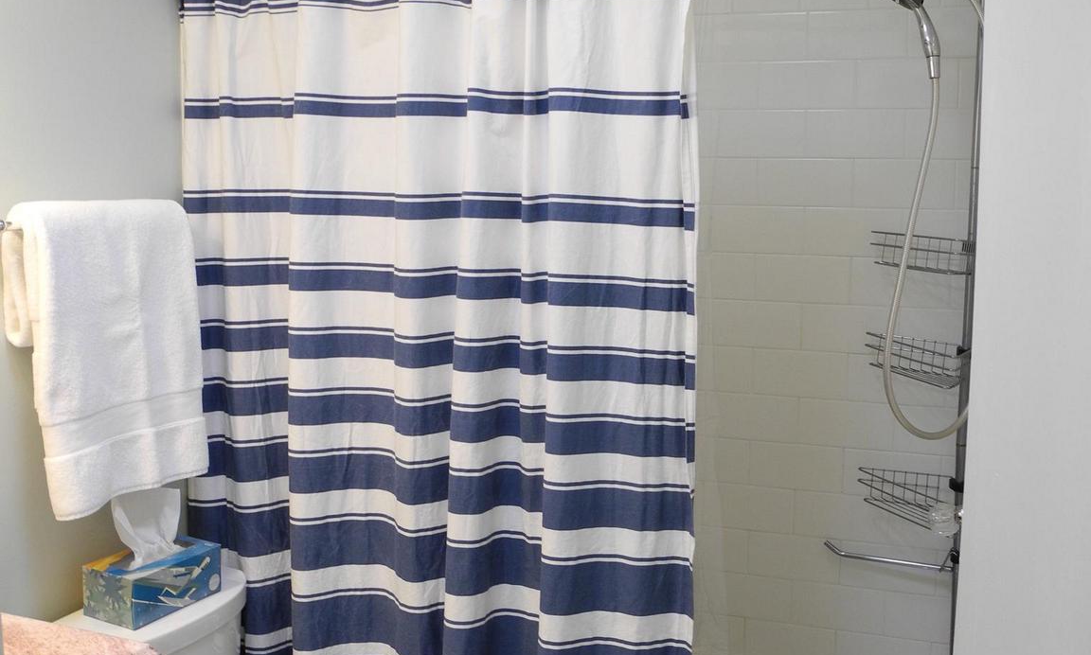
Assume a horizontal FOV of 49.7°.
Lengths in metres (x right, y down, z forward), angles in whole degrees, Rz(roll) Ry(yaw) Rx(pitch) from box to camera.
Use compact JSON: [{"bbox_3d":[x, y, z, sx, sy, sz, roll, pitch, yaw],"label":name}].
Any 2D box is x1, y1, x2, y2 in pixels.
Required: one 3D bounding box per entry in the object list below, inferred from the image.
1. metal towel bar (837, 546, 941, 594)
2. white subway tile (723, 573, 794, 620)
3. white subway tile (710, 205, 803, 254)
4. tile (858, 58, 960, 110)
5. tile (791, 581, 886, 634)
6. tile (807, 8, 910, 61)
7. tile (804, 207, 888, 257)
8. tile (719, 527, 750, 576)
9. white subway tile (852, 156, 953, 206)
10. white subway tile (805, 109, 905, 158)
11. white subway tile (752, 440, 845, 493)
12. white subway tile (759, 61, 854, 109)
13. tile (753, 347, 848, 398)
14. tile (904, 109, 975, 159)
[{"bbox_3d":[0.768,0.512,2.648,0.260,0.030,0.080,3,7,20],"label":"metal towel bar"},{"bbox_3d":[0.478,0.639,2.798,0.216,0.108,0.008,3,8,21],"label":"white subway tile"},{"bbox_3d":[0.492,-0.227,2.736,0.216,0.108,0.010,3,8,20],"label":"white subway tile"},{"bbox_3d":[0.797,-0.536,2.589,0.216,0.108,0.009,3,7,20],"label":"tile"},{"bbox_3d":[0.691,0.662,2.779,0.216,0.108,0.010,3,8,20],"label":"tile"},{"bbox_3d":[0.697,-0.650,2.614,0.216,0.108,0.009,3,7,20],"label":"tile"},{"bbox_3d":[0.683,-0.210,2.611,0.216,0.108,0.008,3,8,21],"label":"tile"},{"bbox_3d":[0.384,0.533,2.855,0.216,0.108,0.009,3,7,20],"label":"tile"},{"bbox_3d":[0.794,-0.322,2.610,0.216,0.108,0.010,3,8,20],"label":"white subway tile"},{"bbox_3d":[0.691,-0.434,2.634,0.216,0.108,0.010,3,8,20],"label":"white subway tile"},{"bbox_3d":[0.581,0.322,2.718,0.216,0.108,0.008,3,8,21],"label":"white subway tile"},{"bbox_3d":[0.582,-0.537,2.611,0.216,0.108,0.008,3,8,21],"label":"white subway tile"},{"bbox_3d":[0.590,0.107,2.734,0.216,0.108,0.009,3,7,20],"label":"tile"},{"bbox_3d":[0.891,-0.423,2.567,0.200,0.108,0.009,3,7,20],"label":"tile"}]

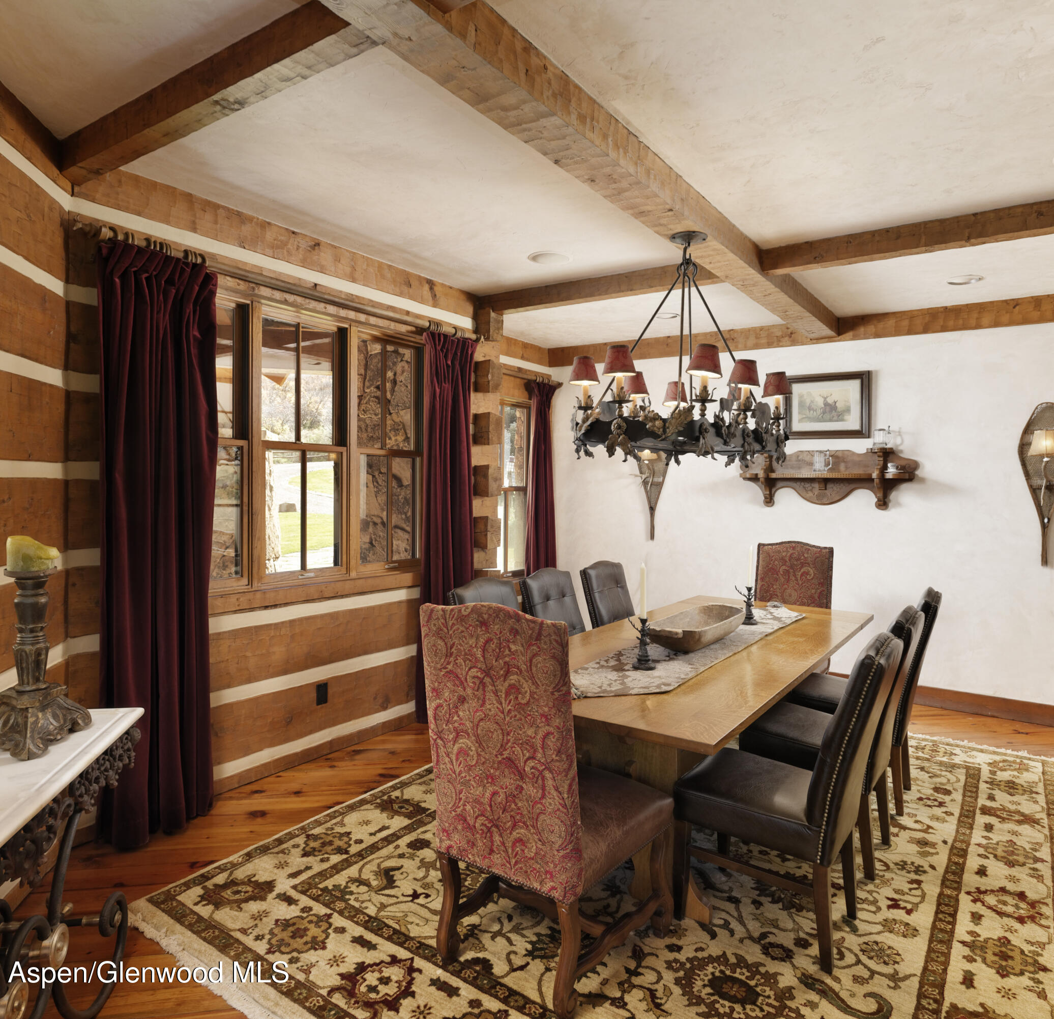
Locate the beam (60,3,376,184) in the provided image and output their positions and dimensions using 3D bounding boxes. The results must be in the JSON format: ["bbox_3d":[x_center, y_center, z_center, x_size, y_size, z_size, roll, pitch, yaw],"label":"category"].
[{"bbox_3d":[-1.044,-1.282,2.261,1.660,0.113,0.100,3,3,35],"label":"beam"}]

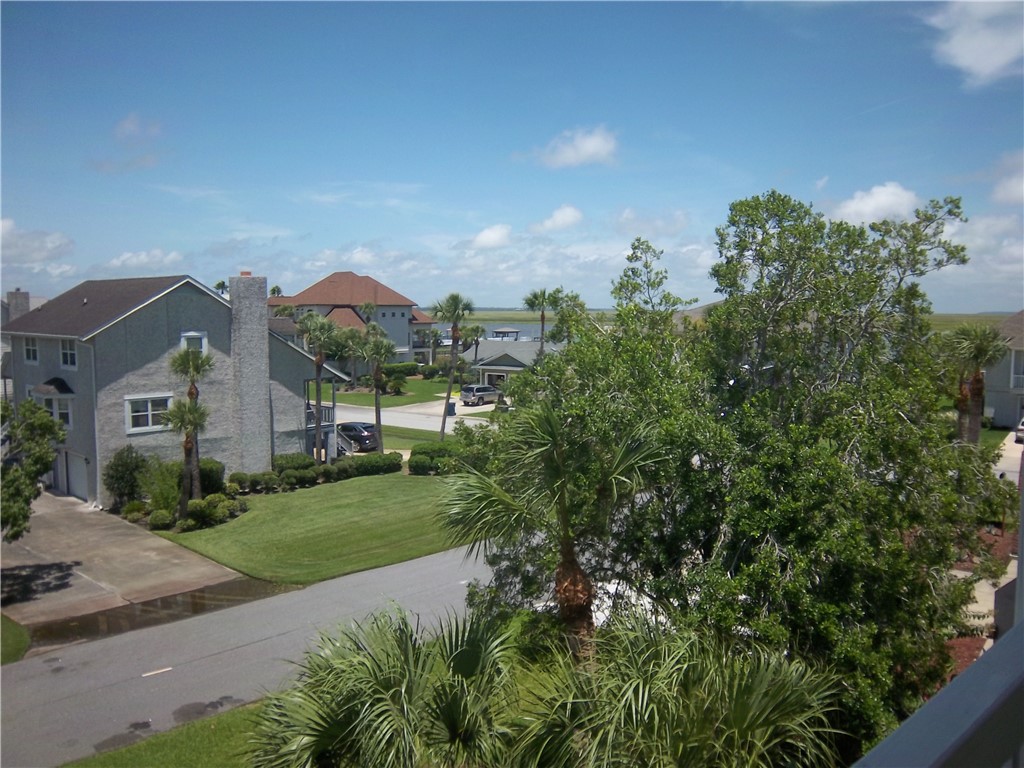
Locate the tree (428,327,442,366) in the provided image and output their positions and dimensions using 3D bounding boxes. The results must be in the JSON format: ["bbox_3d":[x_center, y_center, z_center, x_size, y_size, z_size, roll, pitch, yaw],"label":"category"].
[{"bbox_3d":[-11.077,-4.975,120.027,2.100,6.530,2.100,1,5,0],"label":"tree"}]

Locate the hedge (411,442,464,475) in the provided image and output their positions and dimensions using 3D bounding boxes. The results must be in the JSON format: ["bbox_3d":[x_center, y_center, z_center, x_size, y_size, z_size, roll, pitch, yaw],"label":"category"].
[{"bbox_3d":[-4.089,4.177,45.662,2.800,1.300,2.000,0,5,-1],"label":"hedge"}]

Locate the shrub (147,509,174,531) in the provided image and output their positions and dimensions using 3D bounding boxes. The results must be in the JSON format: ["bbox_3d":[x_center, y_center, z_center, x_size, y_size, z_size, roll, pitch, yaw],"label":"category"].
[{"bbox_3d":[-14.961,5.659,35.254,1.150,0.850,1.100,-2,6,-23],"label":"shrub"}]

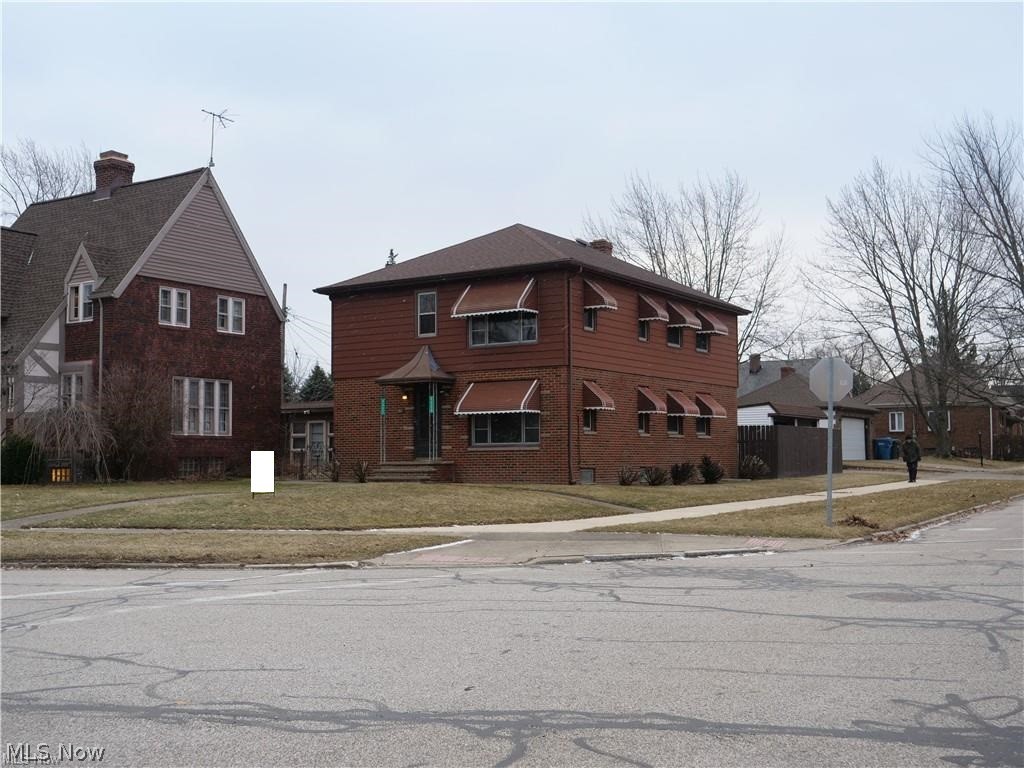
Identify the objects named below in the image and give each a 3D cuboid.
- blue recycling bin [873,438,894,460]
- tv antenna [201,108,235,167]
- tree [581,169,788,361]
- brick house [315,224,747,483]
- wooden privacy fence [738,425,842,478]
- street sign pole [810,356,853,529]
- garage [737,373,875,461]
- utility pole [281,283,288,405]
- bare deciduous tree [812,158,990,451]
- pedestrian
[{"bbox_3d":[19.113,3.369,57.785,0.660,1.100,0.800,-2,-4,32],"label":"blue recycling bin"},{"bbox_3d":[-8.736,-7.312,33.349,0.950,1.740,1.250,-2,-4,33],"label":"tv antenna"},{"bbox_3d":[10.401,-3.841,66.472,12.300,17.600,11.500,-2,-4,32],"label":"tree"},{"bbox_3d":[0.918,-1.039,35.042,8.800,8.000,12.200,-2,-4,32],"label":"brick house"},{"bbox_3d":[10.347,2.516,41.453,1.300,1.800,6.700,-2,-4,32],"label":"wooden privacy fence"},{"bbox_3d":[5.460,0.992,19.388,0.760,2.960,0.100,-2,-4,26],"label":"street sign pole"},{"bbox_3d":[13.767,1.667,57.095,6.600,4.420,8.200,-2,-4,32],"label":"garage"},{"bbox_3d":[-12.548,-0.507,61.698,0.300,10.200,0.300,-2,-4,32],"label":"utility pole"},{"bbox_3d":[20.897,-4.031,59.531,9.900,15.825,9.900,-2,-4,32],"label":"bare deciduous tree"},{"bbox_3d":[14.749,2.788,41.550,0.620,1.700,0.420,-2,-4,27],"label":"pedestrian"}]

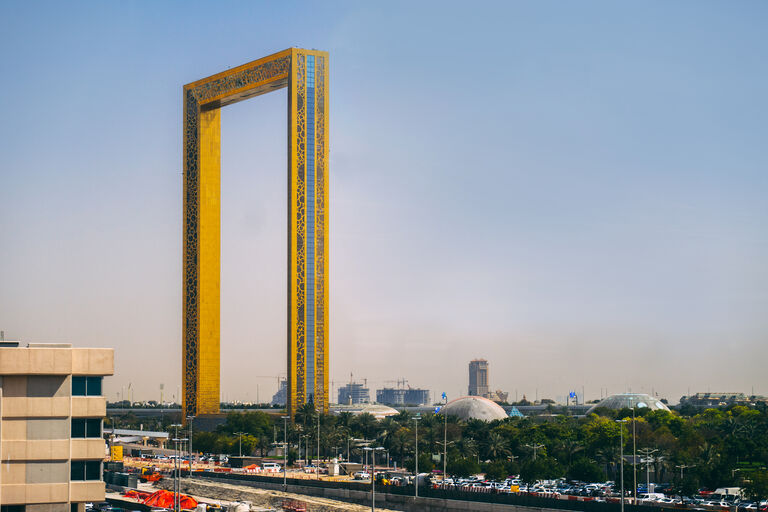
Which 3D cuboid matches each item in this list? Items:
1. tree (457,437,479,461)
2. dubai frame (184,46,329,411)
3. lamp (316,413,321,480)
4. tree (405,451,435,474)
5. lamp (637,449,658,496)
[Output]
[{"bbox_3d":[20.073,47.599,400.000,5.400,8.600,5.400,0,-5,0],"label":"tree"},{"bbox_3d":[-53.231,-1.906,670.780,16.433,148.000,92.500,3,-6,-33],"label":"dubai frame"},{"bbox_3d":[-13.778,40.029,350.000,0.850,14.700,0.800,0,-5,0],"label":"lamp"},{"bbox_3d":[8.065,47.366,378.000,6.800,5.400,6.500,0,-5,0],"label":"tree"},{"bbox_3d":[48.007,39.386,302.000,3.700,9.000,0.500,0,-5,0],"label":"lamp"}]

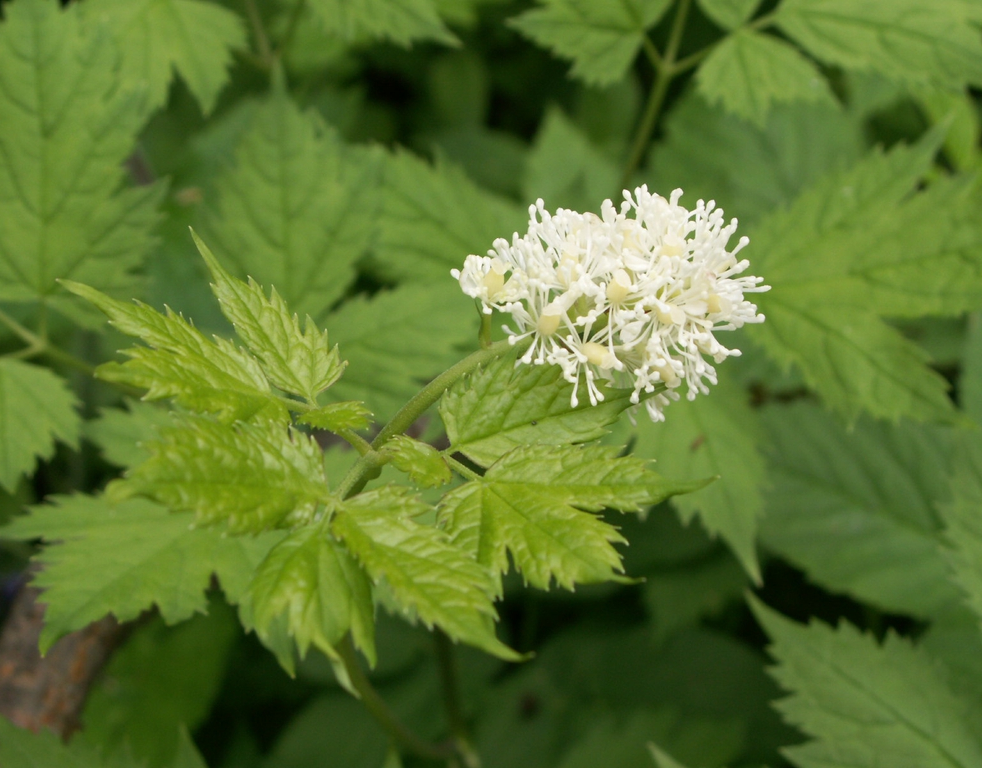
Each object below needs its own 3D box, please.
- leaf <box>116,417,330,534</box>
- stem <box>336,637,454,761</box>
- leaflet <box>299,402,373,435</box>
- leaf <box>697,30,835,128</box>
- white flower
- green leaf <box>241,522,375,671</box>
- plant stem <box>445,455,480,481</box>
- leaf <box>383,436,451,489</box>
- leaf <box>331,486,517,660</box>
[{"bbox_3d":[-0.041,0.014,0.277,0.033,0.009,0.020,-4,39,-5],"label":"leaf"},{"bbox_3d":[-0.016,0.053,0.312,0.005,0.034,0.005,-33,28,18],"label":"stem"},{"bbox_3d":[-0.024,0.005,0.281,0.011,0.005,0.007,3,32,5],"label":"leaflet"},{"bbox_3d":[0.073,-0.082,0.490,0.037,0.010,0.031,-7,50,-9],"label":"leaf"},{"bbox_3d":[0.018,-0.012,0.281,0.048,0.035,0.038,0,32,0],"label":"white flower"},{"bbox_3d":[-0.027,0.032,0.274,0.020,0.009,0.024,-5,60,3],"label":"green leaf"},{"bbox_3d":[-0.005,0.016,0.353,0.008,0.002,0.002,36,1,9],"label":"plant stem"},{"bbox_3d":[-0.010,0.010,0.240,0.009,0.004,0.006,0,34,-24],"label":"leaf"},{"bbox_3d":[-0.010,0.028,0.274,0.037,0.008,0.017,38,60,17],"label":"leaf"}]

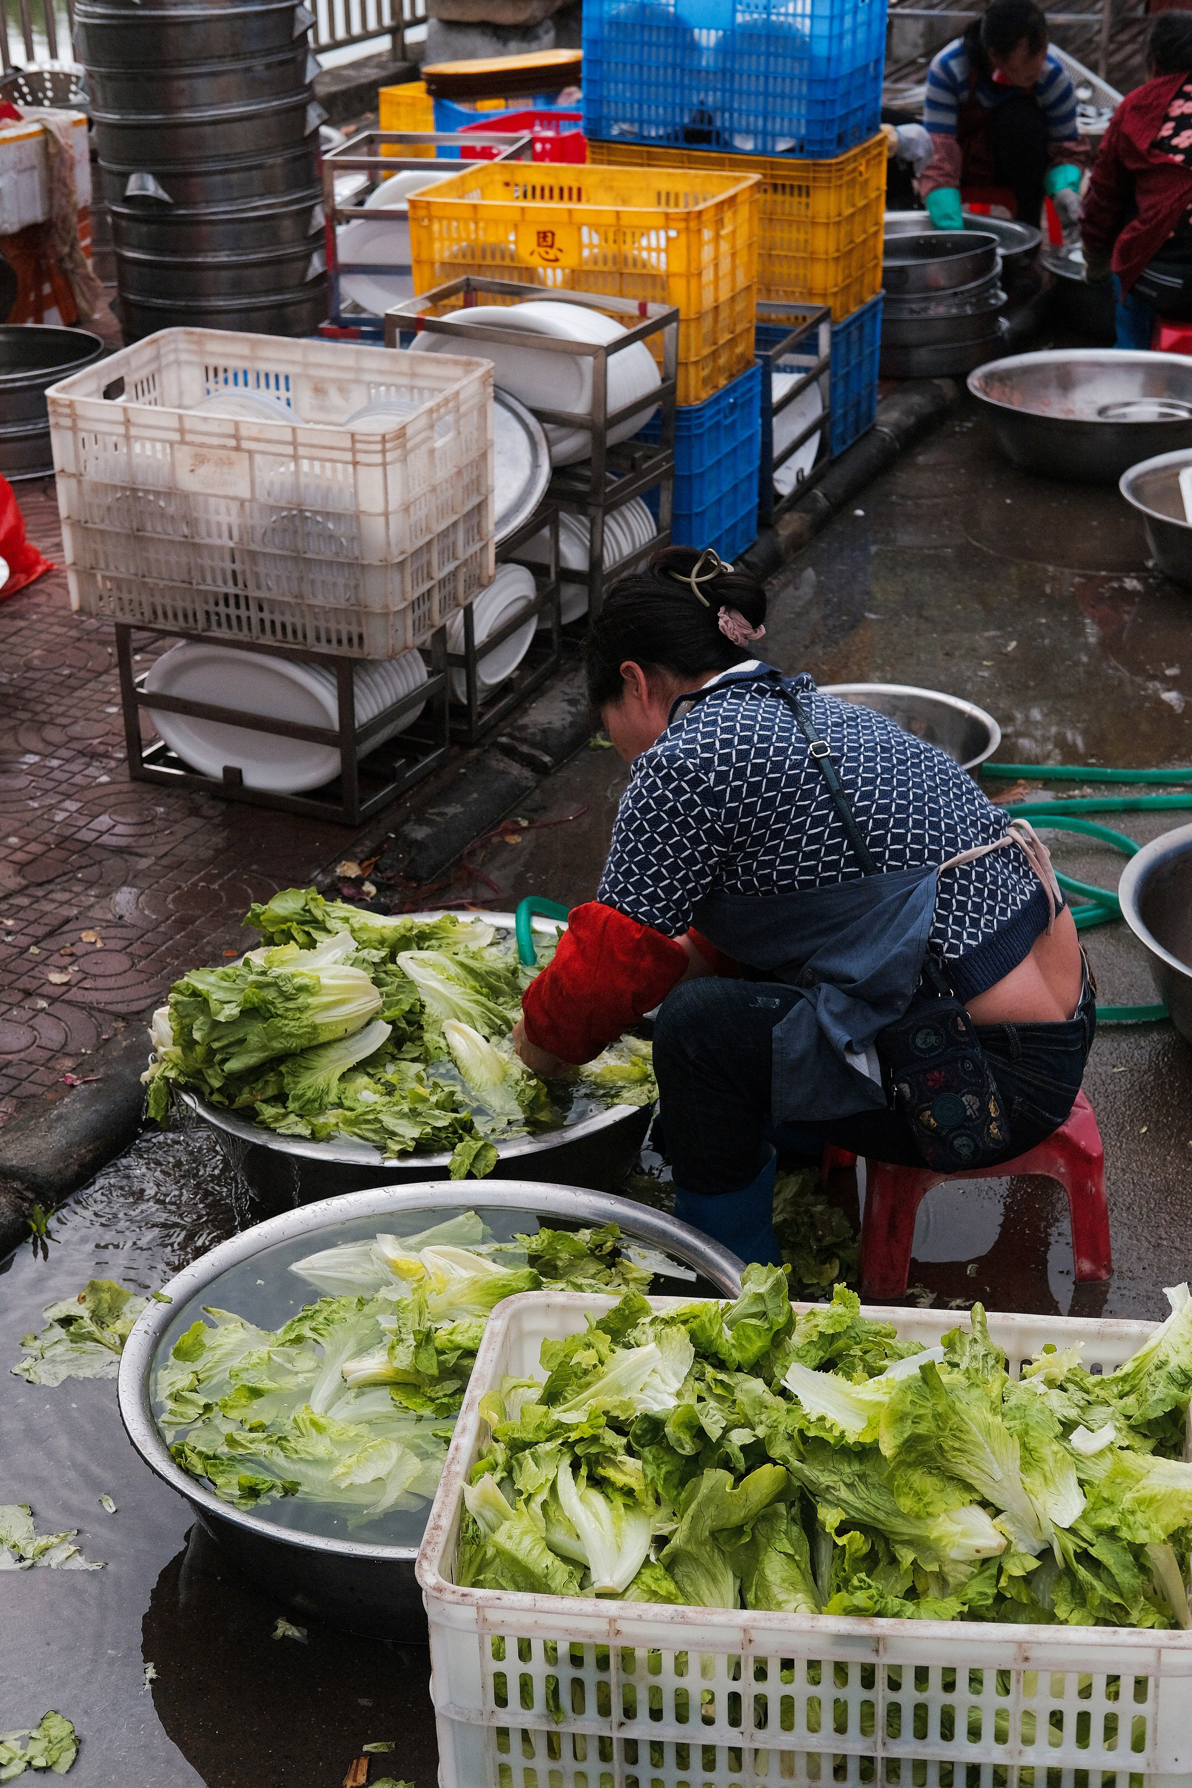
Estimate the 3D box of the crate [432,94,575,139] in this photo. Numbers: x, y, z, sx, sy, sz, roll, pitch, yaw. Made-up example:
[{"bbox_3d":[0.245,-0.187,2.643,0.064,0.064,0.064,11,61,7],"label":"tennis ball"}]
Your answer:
[{"bbox_3d":[-0.325,-2.647,9.251,0.552,0.355,0.394,-7,26,-14],"label":"crate"}]

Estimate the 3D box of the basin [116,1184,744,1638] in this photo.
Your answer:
[{"bbox_3d":[-0.145,0.564,2.764,0.680,0.207,0.680,-1,25,0],"label":"basin"}]

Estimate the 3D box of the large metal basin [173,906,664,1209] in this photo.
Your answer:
[{"bbox_3d":[-0.204,0.265,3.399,0.681,0.207,0.681,-1,25,0],"label":"large metal basin"}]

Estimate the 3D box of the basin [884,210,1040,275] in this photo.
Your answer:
[{"bbox_3d":[0.905,-1.774,7.619,0.709,0.256,0.709,-1,25,0],"label":"basin"}]

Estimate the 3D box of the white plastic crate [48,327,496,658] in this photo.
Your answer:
[{"bbox_3d":[-0.521,-0.669,4.348,0.611,0.374,0.423,9,29,17],"label":"white plastic crate"}]

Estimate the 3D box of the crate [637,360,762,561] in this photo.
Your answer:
[{"bbox_3d":[-0.008,-0.894,5.489,0.611,0.386,0.426,9,27,19],"label":"crate"}]

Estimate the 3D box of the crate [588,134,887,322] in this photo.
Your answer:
[{"bbox_3d":[0.338,-1.592,6.236,0.611,0.375,0.422,8,27,18],"label":"crate"}]

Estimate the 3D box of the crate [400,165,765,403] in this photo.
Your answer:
[{"bbox_3d":[-0.018,-1.242,5.339,0.610,0.377,0.422,9,27,20],"label":"crate"}]

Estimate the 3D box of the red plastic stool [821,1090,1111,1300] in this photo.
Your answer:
[{"bbox_3d":[0.460,0.350,3.225,0.305,0.177,0.217,-3,25,-5],"label":"red plastic stool"}]

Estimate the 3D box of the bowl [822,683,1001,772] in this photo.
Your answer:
[{"bbox_3d":[0.458,-0.204,4.433,0.437,0.153,0.437,-1,25,0],"label":"bowl"}]

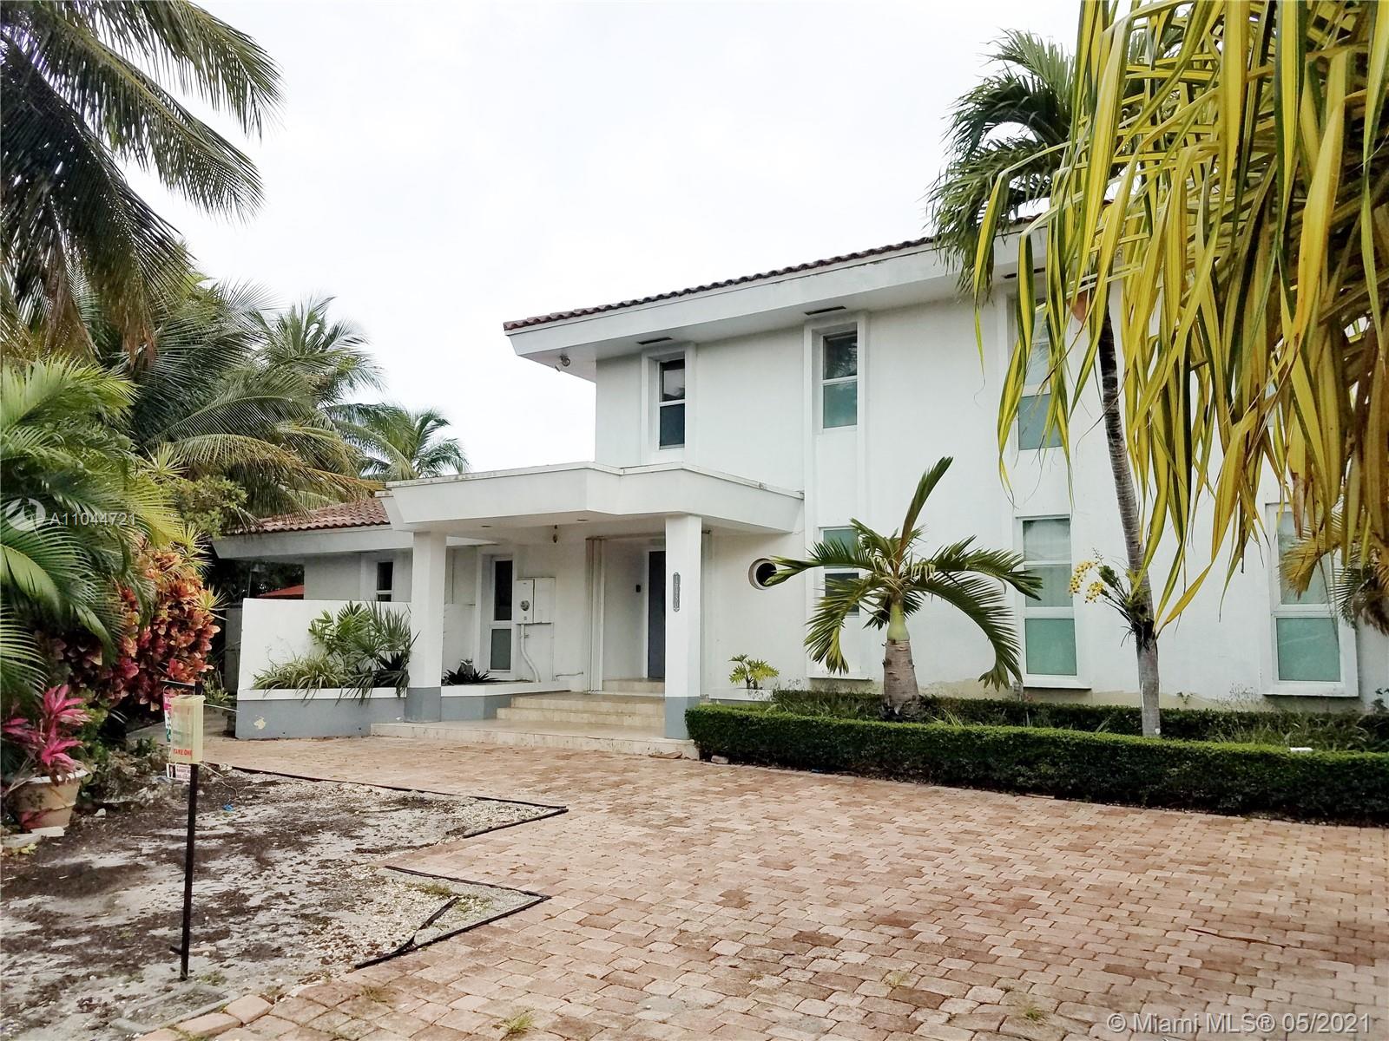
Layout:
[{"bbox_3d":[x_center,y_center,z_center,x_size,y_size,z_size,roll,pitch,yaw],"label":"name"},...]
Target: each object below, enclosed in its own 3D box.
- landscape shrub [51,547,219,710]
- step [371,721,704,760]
[{"bbox_3d":[-6.701,1.492,12.514,1.850,2.350,1.750,4,-7,-28],"label":"landscape shrub"},{"bbox_3d":[-1.902,2.826,13.700,4.968,0.170,1.250,-2,-6,26],"label":"step"}]

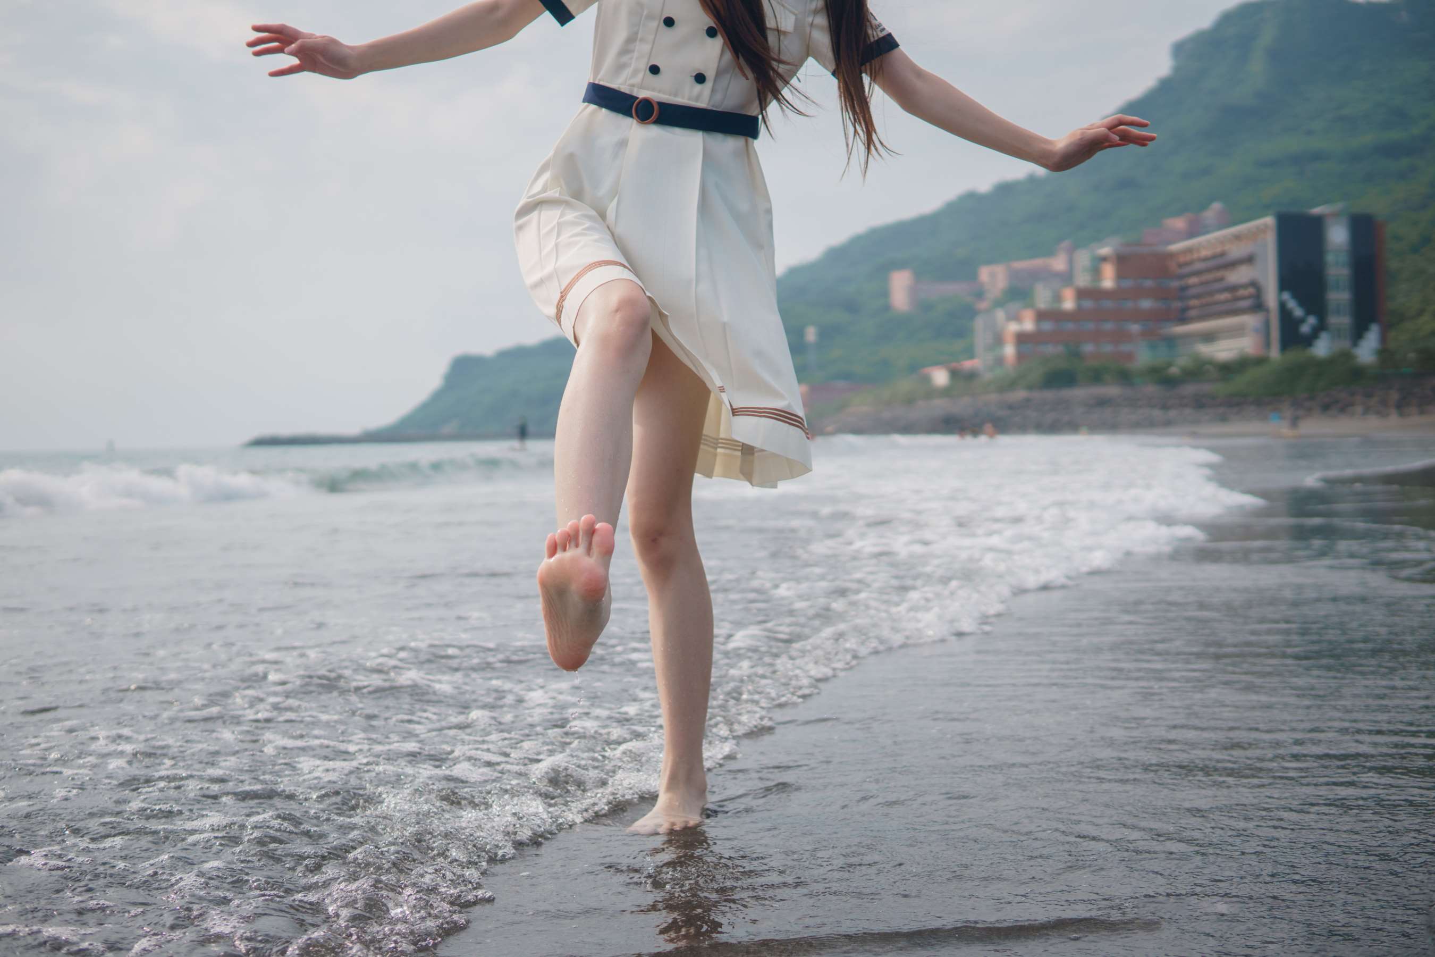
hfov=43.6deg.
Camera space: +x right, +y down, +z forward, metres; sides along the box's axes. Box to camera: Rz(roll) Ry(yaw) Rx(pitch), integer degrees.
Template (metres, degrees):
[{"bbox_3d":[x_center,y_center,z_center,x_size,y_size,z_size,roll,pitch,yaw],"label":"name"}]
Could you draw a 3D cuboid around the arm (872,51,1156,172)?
[{"bbox_3d":[0.440,-0.537,2.680,0.450,0.125,0.120,16,0,0],"label":"arm"}]

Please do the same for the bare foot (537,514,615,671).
[{"bbox_3d":[-0.178,0.133,2.270,0.093,0.230,0.090,7,31,4],"label":"bare foot"}]

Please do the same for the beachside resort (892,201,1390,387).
[{"bbox_3d":[77.705,-32.616,320.000,80.000,29.000,65.000,-1,1,6],"label":"beachside resort"}]

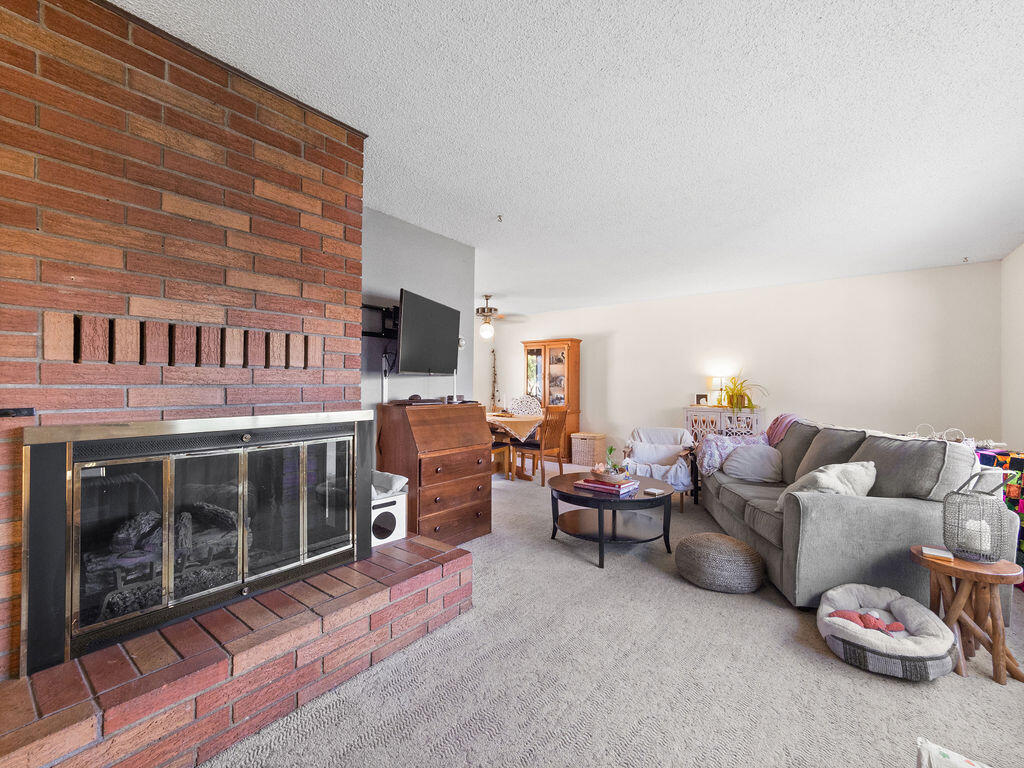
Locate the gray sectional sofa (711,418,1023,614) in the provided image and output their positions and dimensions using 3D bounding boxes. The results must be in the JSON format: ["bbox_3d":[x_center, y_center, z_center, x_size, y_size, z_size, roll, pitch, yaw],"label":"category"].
[{"bbox_3d":[2.181,0.756,3.084,0.980,0.890,1.960,0,0,11],"label":"gray sectional sofa"}]

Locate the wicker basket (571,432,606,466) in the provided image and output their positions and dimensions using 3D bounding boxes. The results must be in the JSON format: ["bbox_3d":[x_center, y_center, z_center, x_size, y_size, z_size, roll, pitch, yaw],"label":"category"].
[{"bbox_3d":[1.174,0.980,6.338,0.400,0.465,0.360,0,0,36],"label":"wicker basket"}]

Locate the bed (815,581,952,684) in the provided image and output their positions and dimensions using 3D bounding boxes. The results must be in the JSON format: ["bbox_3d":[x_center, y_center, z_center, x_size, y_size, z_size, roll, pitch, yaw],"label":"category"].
[{"bbox_3d":[1.680,1.112,1.891,0.540,0.170,0.440,0,0,-40],"label":"bed"}]

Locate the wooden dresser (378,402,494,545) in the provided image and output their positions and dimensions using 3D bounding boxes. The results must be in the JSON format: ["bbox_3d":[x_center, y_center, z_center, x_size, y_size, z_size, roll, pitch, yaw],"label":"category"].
[{"bbox_3d":[-0.583,0.677,3.210,0.470,1.050,0.735,0,0,39],"label":"wooden dresser"}]

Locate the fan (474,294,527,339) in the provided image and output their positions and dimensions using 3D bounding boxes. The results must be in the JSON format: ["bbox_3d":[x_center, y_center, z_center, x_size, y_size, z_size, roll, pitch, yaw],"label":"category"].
[{"bbox_3d":[-0.343,-0.949,5.812,1.120,0.600,1.120,0,0,36],"label":"fan"}]

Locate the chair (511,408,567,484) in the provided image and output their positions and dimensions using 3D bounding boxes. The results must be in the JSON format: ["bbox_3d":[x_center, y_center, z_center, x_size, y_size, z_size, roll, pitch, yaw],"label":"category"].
[{"bbox_3d":[0.365,0.739,5.166,0.550,0.940,0.450,0,0,43],"label":"chair"}]

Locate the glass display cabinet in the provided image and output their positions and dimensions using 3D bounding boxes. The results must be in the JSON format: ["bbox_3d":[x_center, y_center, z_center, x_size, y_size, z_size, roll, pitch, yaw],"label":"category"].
[{"bbox_3d":[0.648,0.255,6.852,0.890,1.920,0.420,0,0,36],"label":"glass display cabinet"}]

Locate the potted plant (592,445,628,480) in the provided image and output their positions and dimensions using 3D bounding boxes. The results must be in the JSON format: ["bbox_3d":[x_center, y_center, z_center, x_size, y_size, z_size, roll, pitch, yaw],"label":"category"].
[{"bbox_3d":[0.770,0.607,3.228,0.270,0.270,0.200,0,0,11],"label":"potted plant"}]

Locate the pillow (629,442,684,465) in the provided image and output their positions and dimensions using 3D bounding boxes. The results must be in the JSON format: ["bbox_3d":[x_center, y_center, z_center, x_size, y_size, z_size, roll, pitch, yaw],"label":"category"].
[{"bbox_3d":[1.513,0.701,4.334,0.530,0.250,0.150,2,-30,27],"label":"pillow"}]

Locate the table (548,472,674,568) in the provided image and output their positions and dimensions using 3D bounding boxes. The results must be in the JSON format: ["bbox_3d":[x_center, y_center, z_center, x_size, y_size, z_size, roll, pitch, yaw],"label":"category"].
[{"bbox_3d":[0.730,0.974,3.082,0.905,0.455,0.905,0,0,0],"label":"table"}]

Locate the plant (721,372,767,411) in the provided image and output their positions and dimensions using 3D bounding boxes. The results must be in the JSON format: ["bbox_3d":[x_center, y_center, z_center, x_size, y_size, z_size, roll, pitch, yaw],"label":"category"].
[{"bbox_3d":[2.955,0.109,5.264,0.550,0.480,0.480,0,0,36],"label":"plant"}]

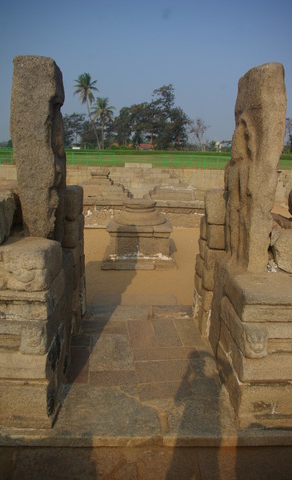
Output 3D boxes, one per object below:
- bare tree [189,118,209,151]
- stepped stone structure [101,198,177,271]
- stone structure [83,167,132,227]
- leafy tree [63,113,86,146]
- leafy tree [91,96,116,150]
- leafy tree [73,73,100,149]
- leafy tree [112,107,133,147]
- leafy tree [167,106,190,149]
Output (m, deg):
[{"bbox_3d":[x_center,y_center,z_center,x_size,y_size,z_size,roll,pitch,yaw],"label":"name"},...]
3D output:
[{"bbox_3d":[10.601,-20.750,71.332,4.161,6.317,3.953,3,15,8],"label":"bare tree"},{"bbox_3d":[-0.139,-0.181,7.175,1.407,1.179,1.336,0,14,-2],"label":"stepped stone structure"},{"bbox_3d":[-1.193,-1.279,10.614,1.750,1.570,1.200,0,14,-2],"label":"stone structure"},{"bbox_3d":[-15.885,-24.227,79.982,5.332,7.560,5.066,-2,15,-11],"label":"leafy tree"},{"bbox_3d":[-8.343,-22.815,71.088,4.640,9.983,4.548,-1,14,-6],"label":"leafy tree"},{"bbox_3d":[-11.542,-24.796,70.131,5.162,14.293,5.059,-2,15,-9],"label":"leafy tree"},{"bbox_3d":[-4.982,-23.789,76.323,4.240,8.512,4.028,0,14,-4],"label":"leafy tree"},{"bbox_3d":[6.607,-23.061,74.324,5.161,8.486,4.903,2,14,5],"label":"leafy tree"}]

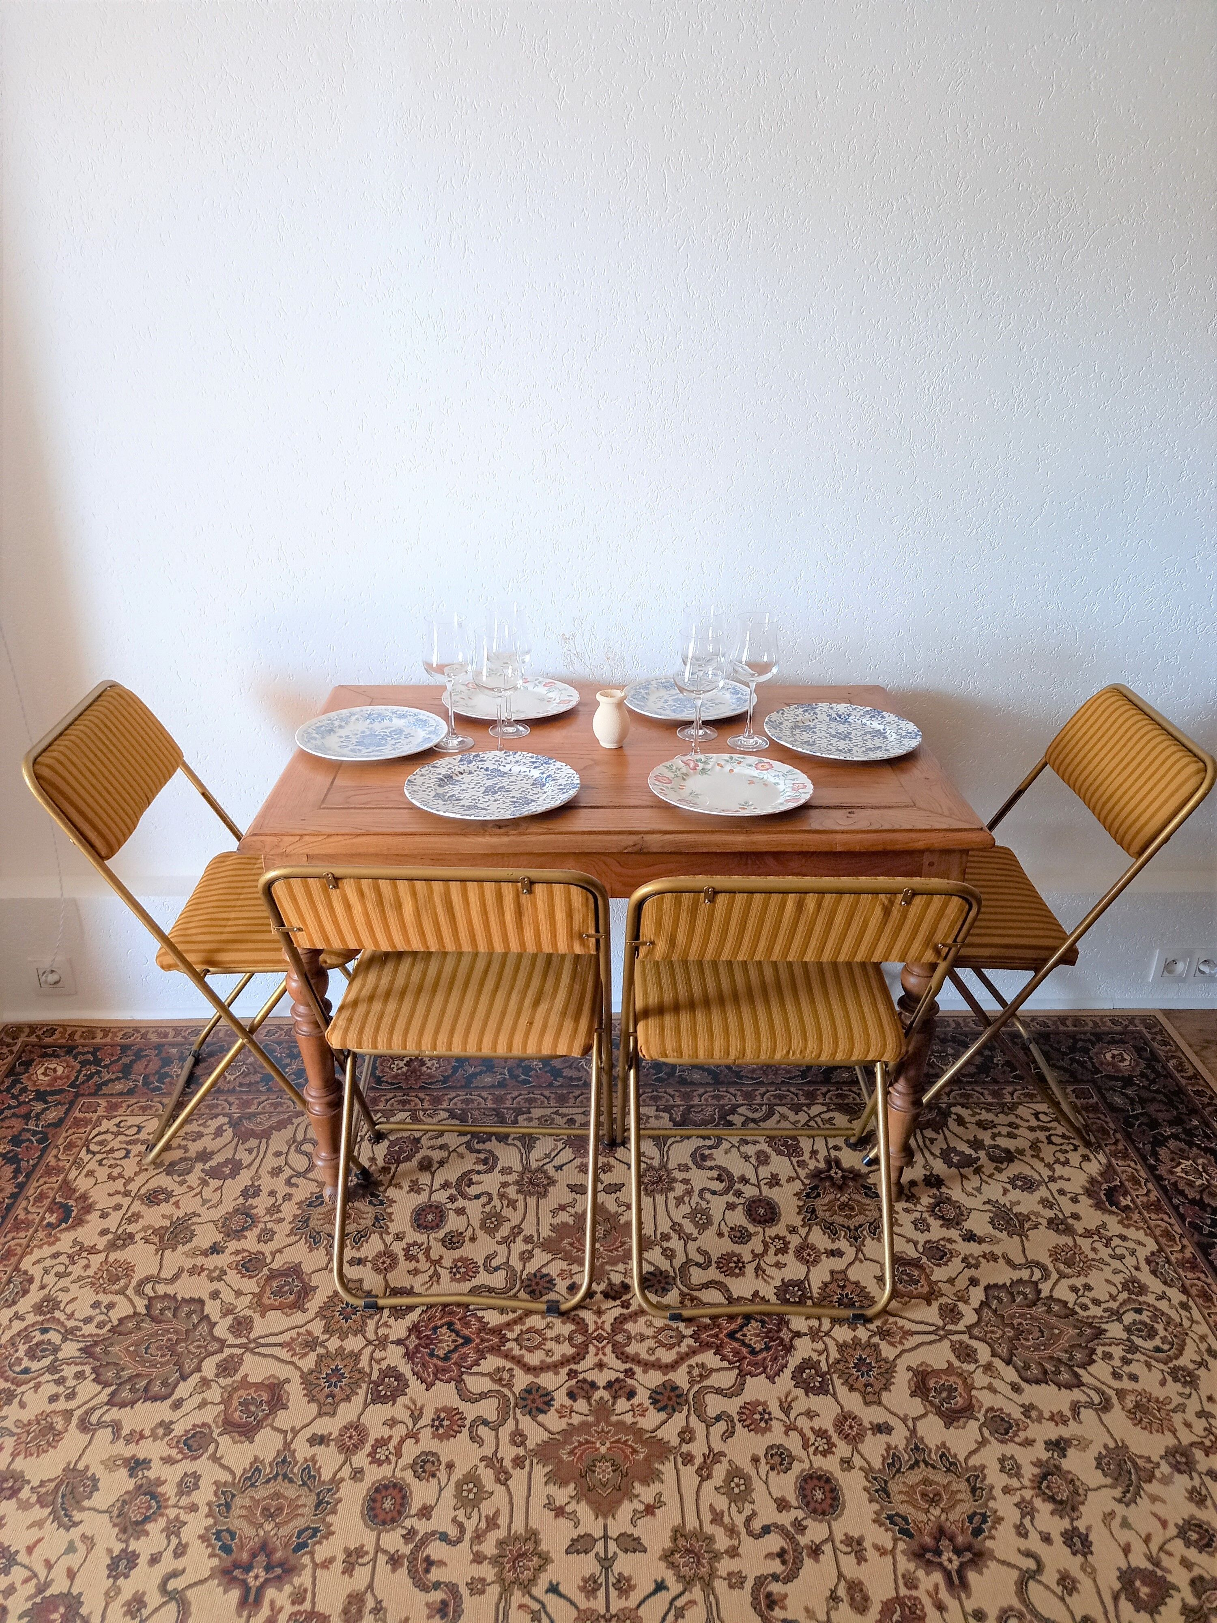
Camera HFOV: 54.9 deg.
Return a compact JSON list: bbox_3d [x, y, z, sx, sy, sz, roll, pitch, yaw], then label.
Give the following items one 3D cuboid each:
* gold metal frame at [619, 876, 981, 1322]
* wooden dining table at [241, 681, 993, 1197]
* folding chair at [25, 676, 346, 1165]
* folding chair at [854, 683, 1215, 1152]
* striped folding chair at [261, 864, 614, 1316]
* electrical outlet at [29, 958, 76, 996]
[{"bbox_3d":[0.244,0.350,1.822,0.458,0.803,0.500,0,24,-1],"label":"gold metal frame"},{"bbox_3d":[0.008,0.230,2.166,1.085,0.745,0.688,0,24,-1],"label":"wooden dining table"},{"bbox_3d":[-0.671,0.206,2.140,0.500,0.803,0.458,-1,24,-2],"label":"folding chair"},{"bbox_3d":[0.711,0.196,2.171,0.500,0.803,0.458,0,24,0],"label":"folding chair"},{"bbox_3d":[-0.223,0.341,1.839,0.458,0.803,0.500,1,24,1],"label":"striped folding chair"},{"bbox_3d":[-1.197,0.356,2.524,0.086,0.088,0.020,0,24,-1],"label":"electrical outlet"}]

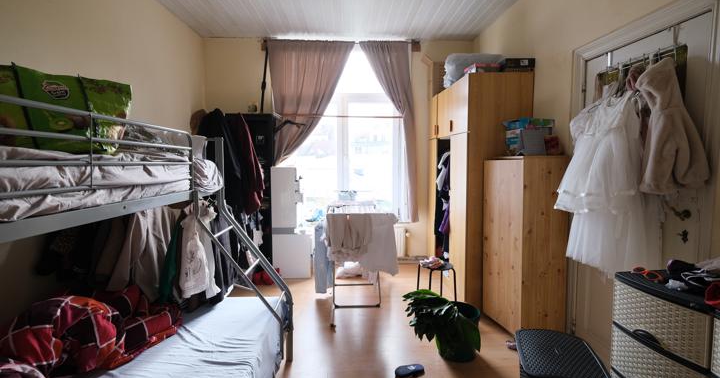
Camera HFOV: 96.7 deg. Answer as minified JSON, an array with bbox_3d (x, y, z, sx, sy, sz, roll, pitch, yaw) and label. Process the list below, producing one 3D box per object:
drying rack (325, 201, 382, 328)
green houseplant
[{"bbox_3d":[-0.038,0.697,3.298,0.556,0.967,0.988,-1,4,-5],"label":"drying rack"},{"bbox_3d":[0.626,1.005,2.474,0.566,0.463,0.432,-1,4,-5],"label":"green houseplant"}]

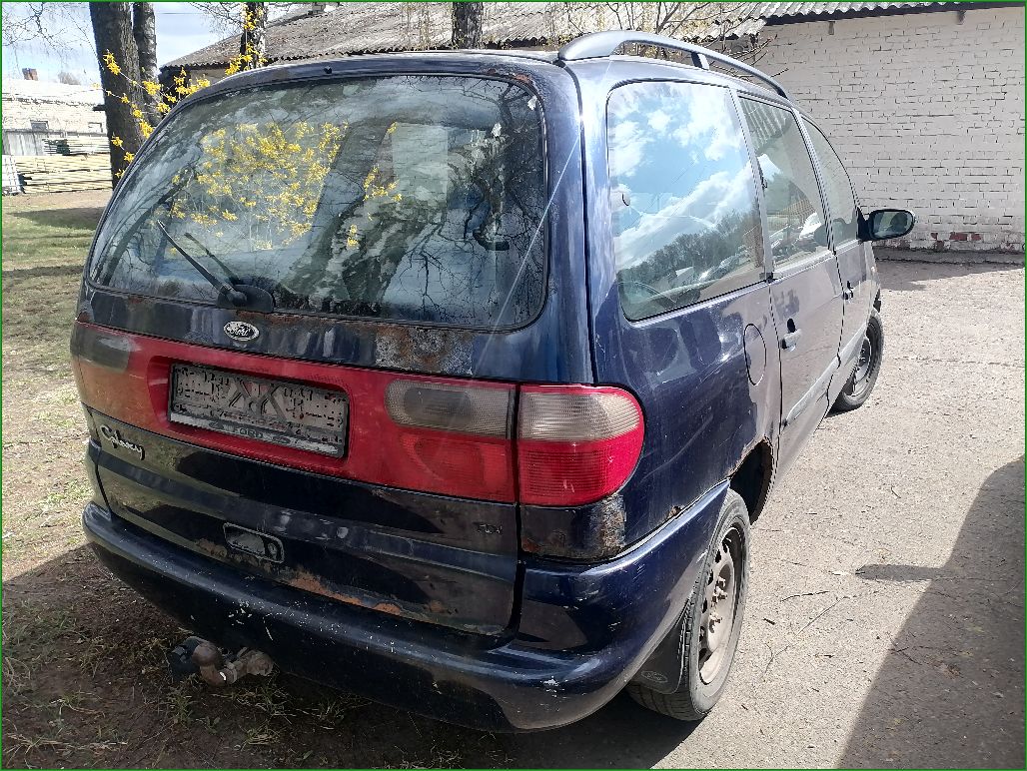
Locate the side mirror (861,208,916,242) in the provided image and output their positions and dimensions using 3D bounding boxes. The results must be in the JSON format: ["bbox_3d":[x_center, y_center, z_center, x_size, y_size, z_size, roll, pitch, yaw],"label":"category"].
[{"bbox_3d":[1.725,-0.746,3.552,0.210,0.155,0.130,8,19,28],"label":"side mirror"}]

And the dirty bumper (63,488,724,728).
[{"bbox_3d":[-0.438,0.382,1.964,1.760,0.390,0.670,8,19,28],"label":"dirty bumper"}]

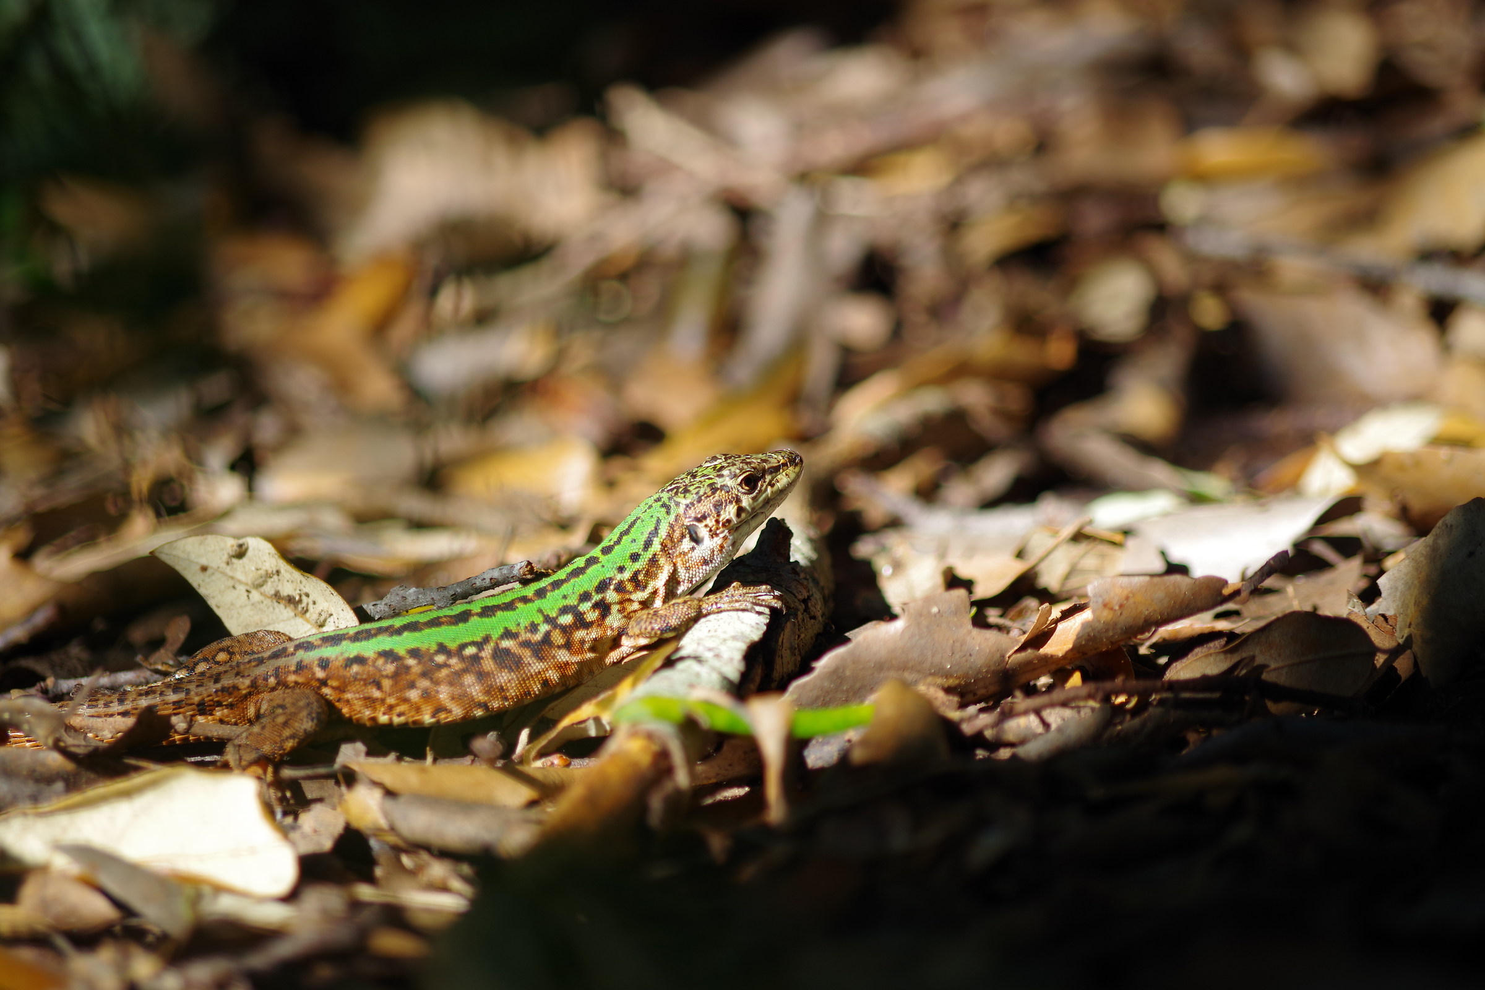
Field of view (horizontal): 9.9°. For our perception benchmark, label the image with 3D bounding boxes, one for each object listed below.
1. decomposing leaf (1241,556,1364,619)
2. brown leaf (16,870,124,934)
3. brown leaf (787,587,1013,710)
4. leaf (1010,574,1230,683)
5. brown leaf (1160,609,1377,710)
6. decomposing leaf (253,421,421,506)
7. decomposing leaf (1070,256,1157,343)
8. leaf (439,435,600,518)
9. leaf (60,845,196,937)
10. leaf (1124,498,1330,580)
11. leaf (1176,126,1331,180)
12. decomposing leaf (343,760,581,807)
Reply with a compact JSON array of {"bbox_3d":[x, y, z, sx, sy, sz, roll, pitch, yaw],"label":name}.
[{"bbox_3d":[0.067,0.011,1.016,0.016,0.003,0.011,-7,23,3],"label":"decomposing leaf"},{"bbox_3d":[-0.071,0.043,0.897,0.012,0.004,0.008,0,30,0],"label":"brown leaf"},{"bbox_3d":[0.018,0.018,0.991,0.028,0.004,0.012,-8,49,9],"label":"brown leaf"},{"bbox_3d":[0.044,0.016,0.999,0.026,0.005,0.007,-16,38,13],"label":"leaf"},{"bbox_3d":[0.061,0.019,0.986,0.024,0.004,0.012,-3,50,4],"label":"brown leaf"},{"bbox_3d":[-0.051,-0.004,1.072,0.021,0.004,0.016,0,35,0],"label":"decomposing leaf"},{"bbox_3d":[0.050,-0.026,1.156,0.012,0.014,0.004,0,-30,0],"label":"decomposing leaf"},{"bbox_3d":[-0.028,-0.002,1.066,0.020,0.004,0.015,0,35,0],"label":"leaf"},{"bbox_3d":[-0.065,0.042,0.901,0.015,0.003,0.009,25,41,28],"label":"leaf"},{"bbox_3d":[0.059,0.005,1.037,0.025,0.004,0.013,-7,27,4],"label":"leaf"},{"bbox_3d":[0.074,-0.050,1.243,0.022,0.004,0.015,0,25,0],"label":"leaf"},{"bbox_3d":[-0.031,0.032,0.939,0.026,0.002,0.008,2,20,-1],"label":"decomposing leaf"}]

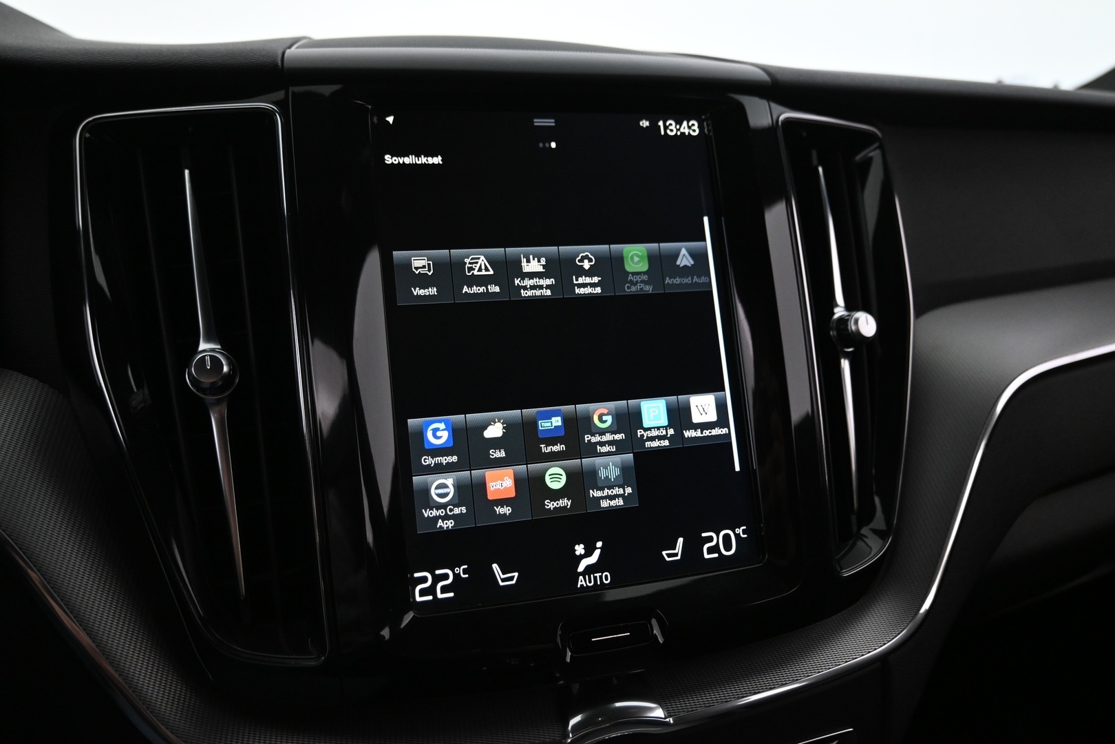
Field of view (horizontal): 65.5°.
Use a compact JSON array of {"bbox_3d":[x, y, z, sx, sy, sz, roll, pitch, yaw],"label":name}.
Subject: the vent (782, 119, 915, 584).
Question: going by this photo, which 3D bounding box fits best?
[{"bbox_3d":[0.120,-0.013,0.371,0.072,0.188,0.038,-2,-8,-35],"label":"vent"}]

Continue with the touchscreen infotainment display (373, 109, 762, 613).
[{"bbox_3d":[0.003,-0.010,0.327,0.134,0.178,0.018,-4,-6,-17],"label":"touchscreen infotainment display"}]

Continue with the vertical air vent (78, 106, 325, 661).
[{"bbox_3d":[-0.119,0.005,0.300,0.072,0.188,0.038,-6,-6,2],"label":"vertical air vent"}]

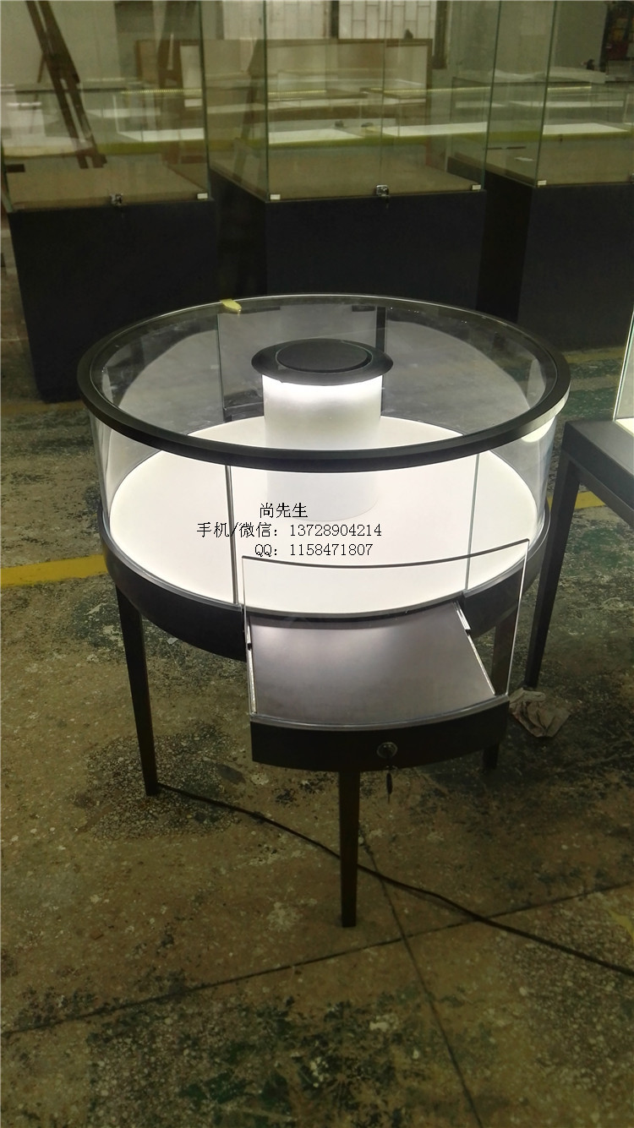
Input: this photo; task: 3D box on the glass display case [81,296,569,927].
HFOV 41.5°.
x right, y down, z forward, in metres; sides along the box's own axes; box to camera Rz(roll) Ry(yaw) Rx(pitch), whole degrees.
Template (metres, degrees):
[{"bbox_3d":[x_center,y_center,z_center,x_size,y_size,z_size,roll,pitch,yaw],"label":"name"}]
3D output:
[{"bbox_3d":[0.026,0.119,1.669,0.854,1.033,1.145,-4,32,-6],"label":"glass display case"}]

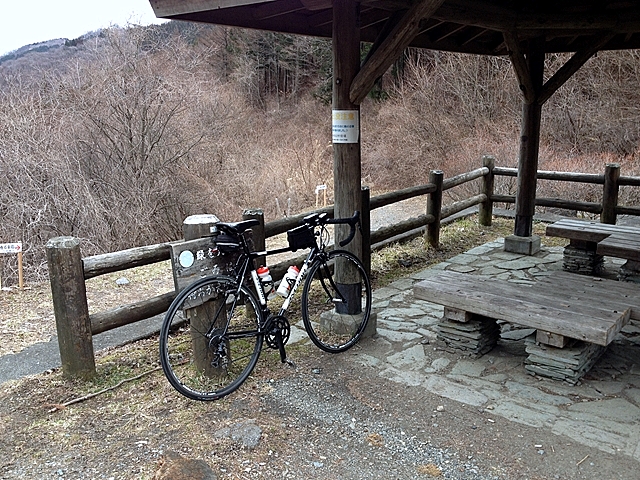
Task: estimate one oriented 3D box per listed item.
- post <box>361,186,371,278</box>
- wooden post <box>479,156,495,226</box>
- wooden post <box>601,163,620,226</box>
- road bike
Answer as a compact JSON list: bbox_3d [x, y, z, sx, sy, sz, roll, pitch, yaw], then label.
[{"bbox_3d":[0.372,-0.048,5.635,0.150,0.808,0.150,-1,13,0],"label":"post"},{"bbox_3d":[1.992,-0.576,7.710,0.145,0.824,0.145,-1,13,0],"label":"wooden post"},{"bbox_3d":[3.253,-0.457,7.240,0.160,0.765,0.160,-1,13,0],"label":"wooden post"},{"bbox_3d":[-0.232,0.321,3.814,1.650,0.950,0.440,-11,10,-44],"label":"road bike"}]

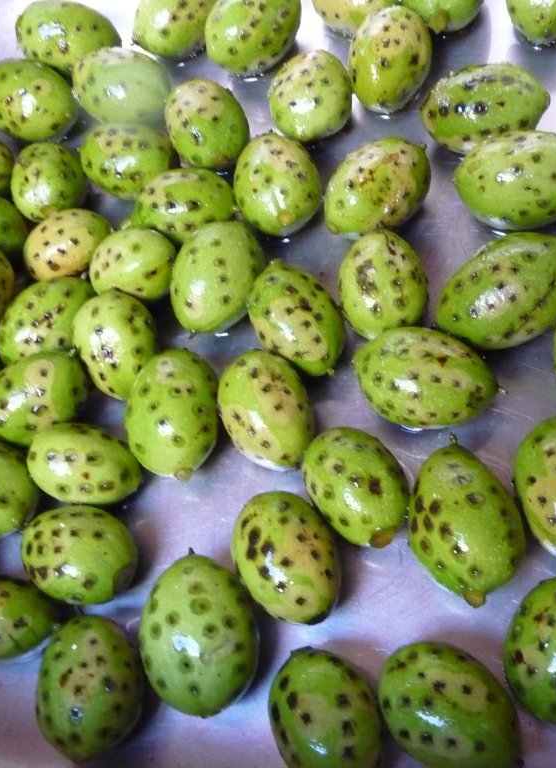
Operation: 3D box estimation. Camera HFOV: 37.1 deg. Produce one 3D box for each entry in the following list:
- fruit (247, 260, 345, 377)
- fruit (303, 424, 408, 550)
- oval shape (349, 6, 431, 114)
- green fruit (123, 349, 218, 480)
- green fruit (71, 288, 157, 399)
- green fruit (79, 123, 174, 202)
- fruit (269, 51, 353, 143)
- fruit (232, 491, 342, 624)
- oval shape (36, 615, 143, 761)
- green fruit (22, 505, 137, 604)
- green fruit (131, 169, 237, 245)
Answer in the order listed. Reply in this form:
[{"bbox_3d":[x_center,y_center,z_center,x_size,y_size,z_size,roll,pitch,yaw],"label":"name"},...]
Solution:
[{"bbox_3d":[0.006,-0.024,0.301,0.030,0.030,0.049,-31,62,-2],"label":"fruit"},{"bbox_3d":[0.026,0.035,0.286,0.032,0.032,0.046,-31,64,-4],"label":"fruit"},{"bbox_3d":[0.045,-0.132,0.336,0.033,0.033,0.044,2,69,14],"label":"oval shape"},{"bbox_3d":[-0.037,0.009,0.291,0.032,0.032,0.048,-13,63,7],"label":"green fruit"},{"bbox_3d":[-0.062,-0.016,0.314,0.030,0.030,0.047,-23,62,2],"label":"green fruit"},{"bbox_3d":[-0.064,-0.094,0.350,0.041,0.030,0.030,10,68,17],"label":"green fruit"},{"bbox_3d":[0.014,-0.122,0.351,0.033,0.033,0.040,23,72,19],"label":"fruit"},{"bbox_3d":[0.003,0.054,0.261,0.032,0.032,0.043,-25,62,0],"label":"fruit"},{"bbox_3d":[-0.055,0.088,0.243,0.029,0.029,0.041,-16,64,0],"label":"oval shape"},{"bbox_3d":[-0.063,0.055,0.267,0.039,0.030,0.030,14,68,18],"label":"green fruit"},{"bbox_3d":[-0.036,-0.068,0.315,0.040,0.028,0.029,6,66,10],"label":"green fruit"}]

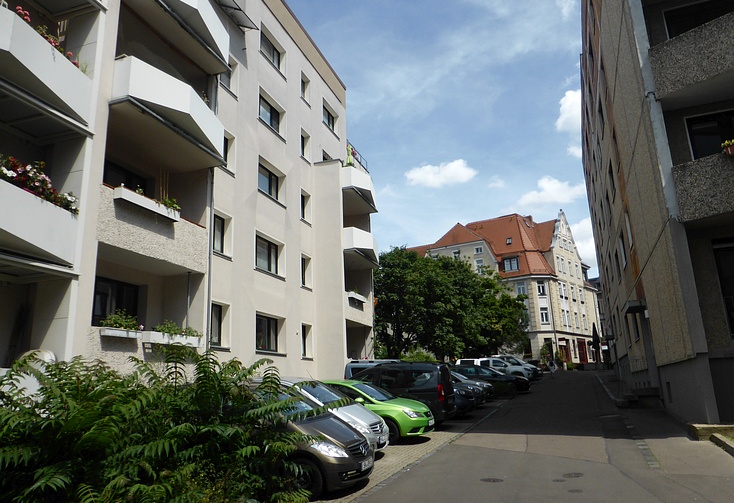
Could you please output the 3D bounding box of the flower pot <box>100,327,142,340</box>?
[{"bbox_3d":[-4.631,1.570,10.022,0.180,0.150,0.840,-7,-15,18],"label":"flower pot"}]

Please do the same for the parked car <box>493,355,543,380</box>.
[{"bbox_3d":[10.058,8.299,37.615,4.600,1.720,1.830,-7,-15,18],"label":"parked car"}]

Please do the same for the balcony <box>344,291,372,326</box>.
[{"bbox_3d":[-0.728,2.678,23.815,1.100,1.160,3.580,-7,-15,18],"label":"balcony"}]

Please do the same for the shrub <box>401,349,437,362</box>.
[{"bbox_3d":[3.171,7.012,31.426,2.400,2.500,2.600,-7,-15,18],"label":"shrub"}]

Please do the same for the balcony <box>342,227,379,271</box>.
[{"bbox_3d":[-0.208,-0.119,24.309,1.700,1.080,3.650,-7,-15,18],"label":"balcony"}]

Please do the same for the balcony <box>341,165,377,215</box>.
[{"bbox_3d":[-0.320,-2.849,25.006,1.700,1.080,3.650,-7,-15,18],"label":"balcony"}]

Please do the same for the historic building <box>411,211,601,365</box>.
[{"bbox_3d":[18.941,7.148,76.351,19.000,19.700,19.400,-14,-18,39],"label":"historic building"}]

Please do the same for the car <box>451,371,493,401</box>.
[{"bbox_3d":[3.254,5.743,22.902,4.150,1.480,1.760,-7,-15,18],"label":"car"}]

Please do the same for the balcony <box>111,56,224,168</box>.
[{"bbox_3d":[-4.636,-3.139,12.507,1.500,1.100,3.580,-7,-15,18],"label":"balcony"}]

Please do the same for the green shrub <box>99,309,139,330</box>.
[{"bbox_3d":[-4.770,1.345,10.270,0.340,0.450,0.880,-7,-15,18],"label":"green shrub"}]

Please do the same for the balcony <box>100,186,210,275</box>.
[{"bbox_3d":[-5.032,-0.332,11.950,1.100,1.180,3.470,-7,-15,18],"label":"balcony"}]

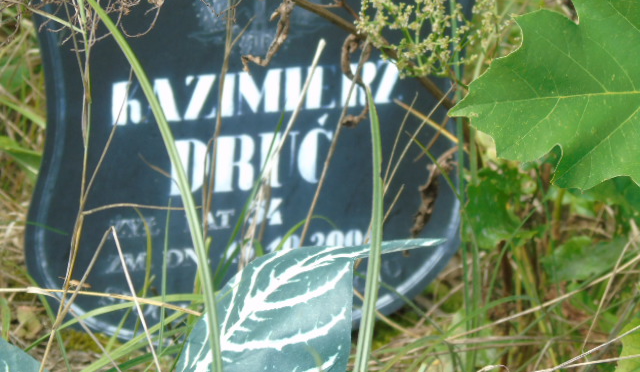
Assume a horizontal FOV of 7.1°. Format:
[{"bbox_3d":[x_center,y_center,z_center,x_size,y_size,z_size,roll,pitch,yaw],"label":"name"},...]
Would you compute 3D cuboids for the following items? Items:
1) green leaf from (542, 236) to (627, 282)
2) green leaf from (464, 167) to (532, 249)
[{"bbox_3d":[0.152,0.042,2.950,0.049,0.018,0.034,0,20,0],"label":"green leaf"},{"bbox_3d":[0.102,0.012,2.950,0.039,0.041,0.025,0,20,0],"label":"green leaf"}]

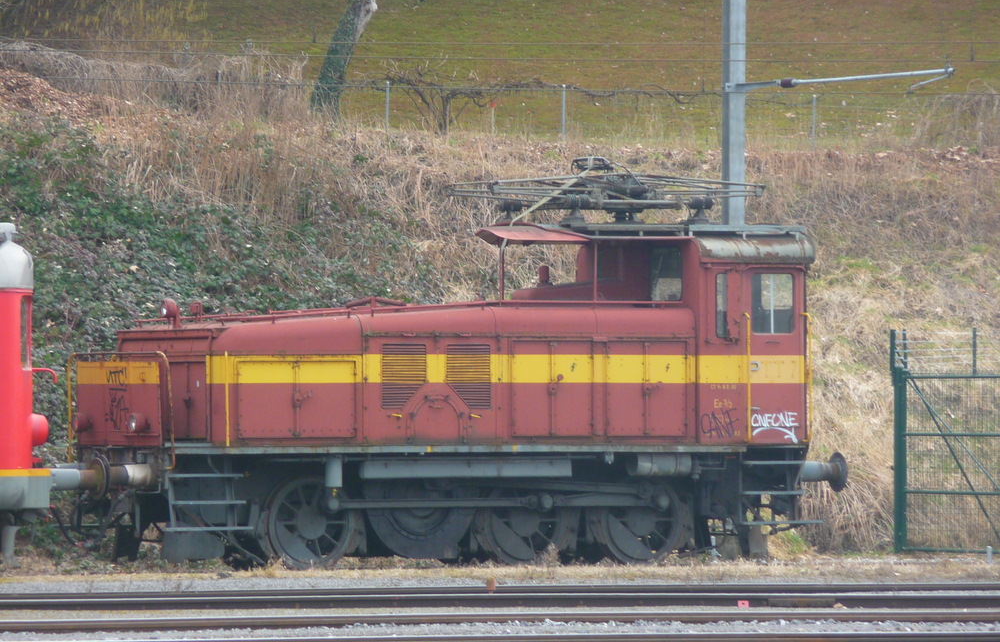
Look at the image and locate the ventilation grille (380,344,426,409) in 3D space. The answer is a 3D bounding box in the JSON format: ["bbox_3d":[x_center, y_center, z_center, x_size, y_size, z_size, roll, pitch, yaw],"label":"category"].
[{"bbox_3d":[-1.102,0.633,92.220,0.561,0.741,0.050,0,-1,-26],"label":"ventilation grille"}]

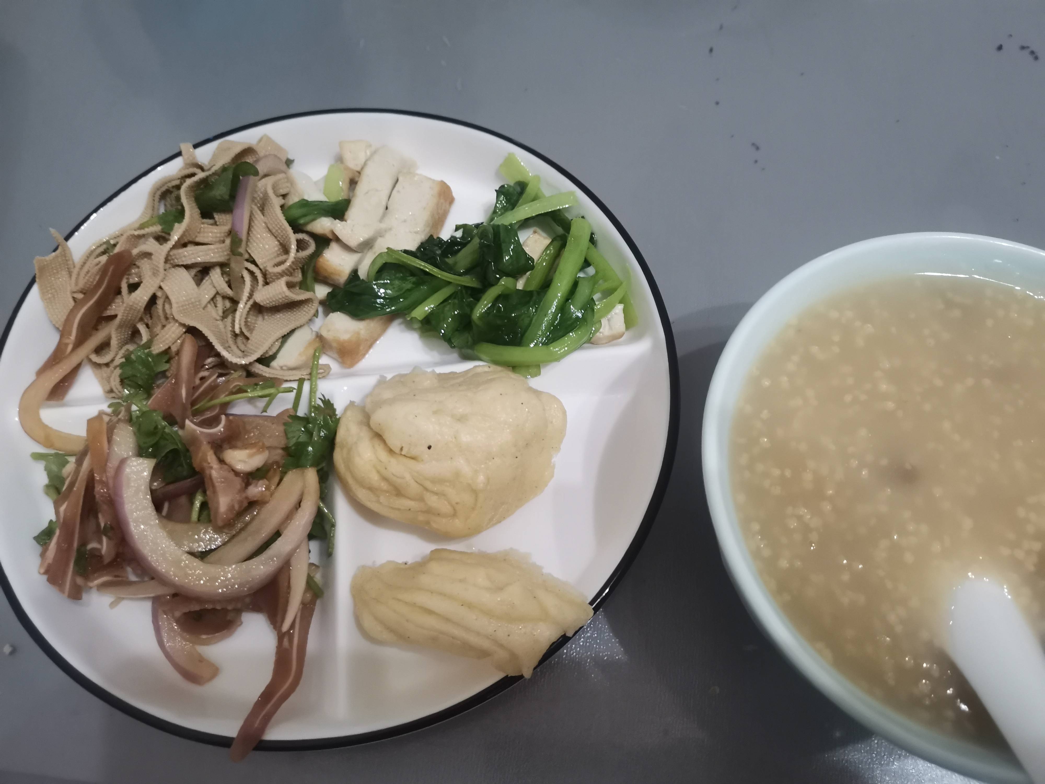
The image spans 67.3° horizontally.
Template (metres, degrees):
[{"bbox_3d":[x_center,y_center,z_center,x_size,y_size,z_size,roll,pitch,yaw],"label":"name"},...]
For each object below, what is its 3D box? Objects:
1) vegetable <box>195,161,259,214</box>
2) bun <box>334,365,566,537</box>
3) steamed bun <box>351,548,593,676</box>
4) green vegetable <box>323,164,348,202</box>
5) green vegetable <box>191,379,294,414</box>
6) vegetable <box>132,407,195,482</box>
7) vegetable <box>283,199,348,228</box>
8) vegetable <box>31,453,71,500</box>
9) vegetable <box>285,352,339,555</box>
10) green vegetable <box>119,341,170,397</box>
[{"bbox_3d":[-0.113,-0.078,0.301,0.022,0.014,0.017,-9,66,-4],"label":"vegetable"},{"bbox_3d":[-0.025,0.019,0.267,0.079,0.040,0.059,0,65,0],"label":"bun"},{"bbox_3d":[-0.016,0.068,0.245,0.077,0.036,0.032,13,66,6],"label":"steamed bun"},{"bbox_3d":[-0.078,-0.087,0.327,0.008,0.007,0.017,4,65,2],"label":"green vegetable"},{"bbox_3d":[-0.097,0.001,0.273,0.035,0.008,0.009,-7,65,-3],"label":"green vegetable"},{"bbox_3d":[-0.121,0.018,0.265,0.015,0.015,0.022,-33,69,-14],"label":"vegetable"},{"bbox_3d":[-0.081,-0.070,0.309,0.026,0.010,0.007,-7,65,-3],"label":"vegetable"},{"bbox_3d":[-0.164,0.029,0.273,0.011,0.011,0.014,-18,66,-8],"label":"vegetable"},{"bbox_3d":[-0.071,0.019,0.268,0.013,0.024,0.071,-3,65,-1],"label":"vegetable"},{"bbox_3d":[-0.133,-0.008,0.277,0.013,0.013,0.019,0,65,0],"label":"green vegetable"}]

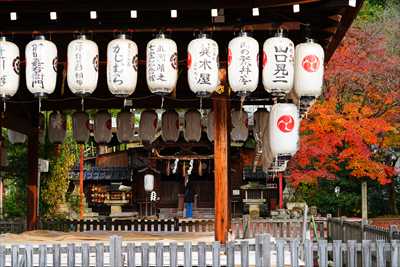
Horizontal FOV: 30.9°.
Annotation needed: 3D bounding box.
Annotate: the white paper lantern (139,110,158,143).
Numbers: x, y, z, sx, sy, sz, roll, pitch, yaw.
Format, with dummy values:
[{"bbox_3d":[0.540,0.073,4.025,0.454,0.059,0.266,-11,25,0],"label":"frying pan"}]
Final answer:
[{"bbox_3d":[-1.284,-0.176,18.150,0.430,0.800,0.430,-1,-5,3],"label":"white paper lantern"}]

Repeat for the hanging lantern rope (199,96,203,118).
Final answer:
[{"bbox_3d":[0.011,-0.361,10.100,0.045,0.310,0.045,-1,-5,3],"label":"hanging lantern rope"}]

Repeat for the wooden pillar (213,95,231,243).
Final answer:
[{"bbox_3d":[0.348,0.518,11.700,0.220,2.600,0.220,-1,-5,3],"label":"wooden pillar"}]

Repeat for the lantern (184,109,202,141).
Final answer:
[{"bbox_3d":[-0.165,-0.175,18.050,0.430,0.800,0.430,-1,-5,3],"label":"lantern"}]

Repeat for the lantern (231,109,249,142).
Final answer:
[{"bbox_3d":[0.992,-0.174,18.000,0.430,0.800,0.430,-1,-5,3],"label":"lantern"}]

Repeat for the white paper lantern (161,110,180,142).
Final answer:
[{"bbox_3d":[-0.732,-0.175,18.100,0.430,0.800,0.430,-1,-5,3],"label":"white paper lantern"}]

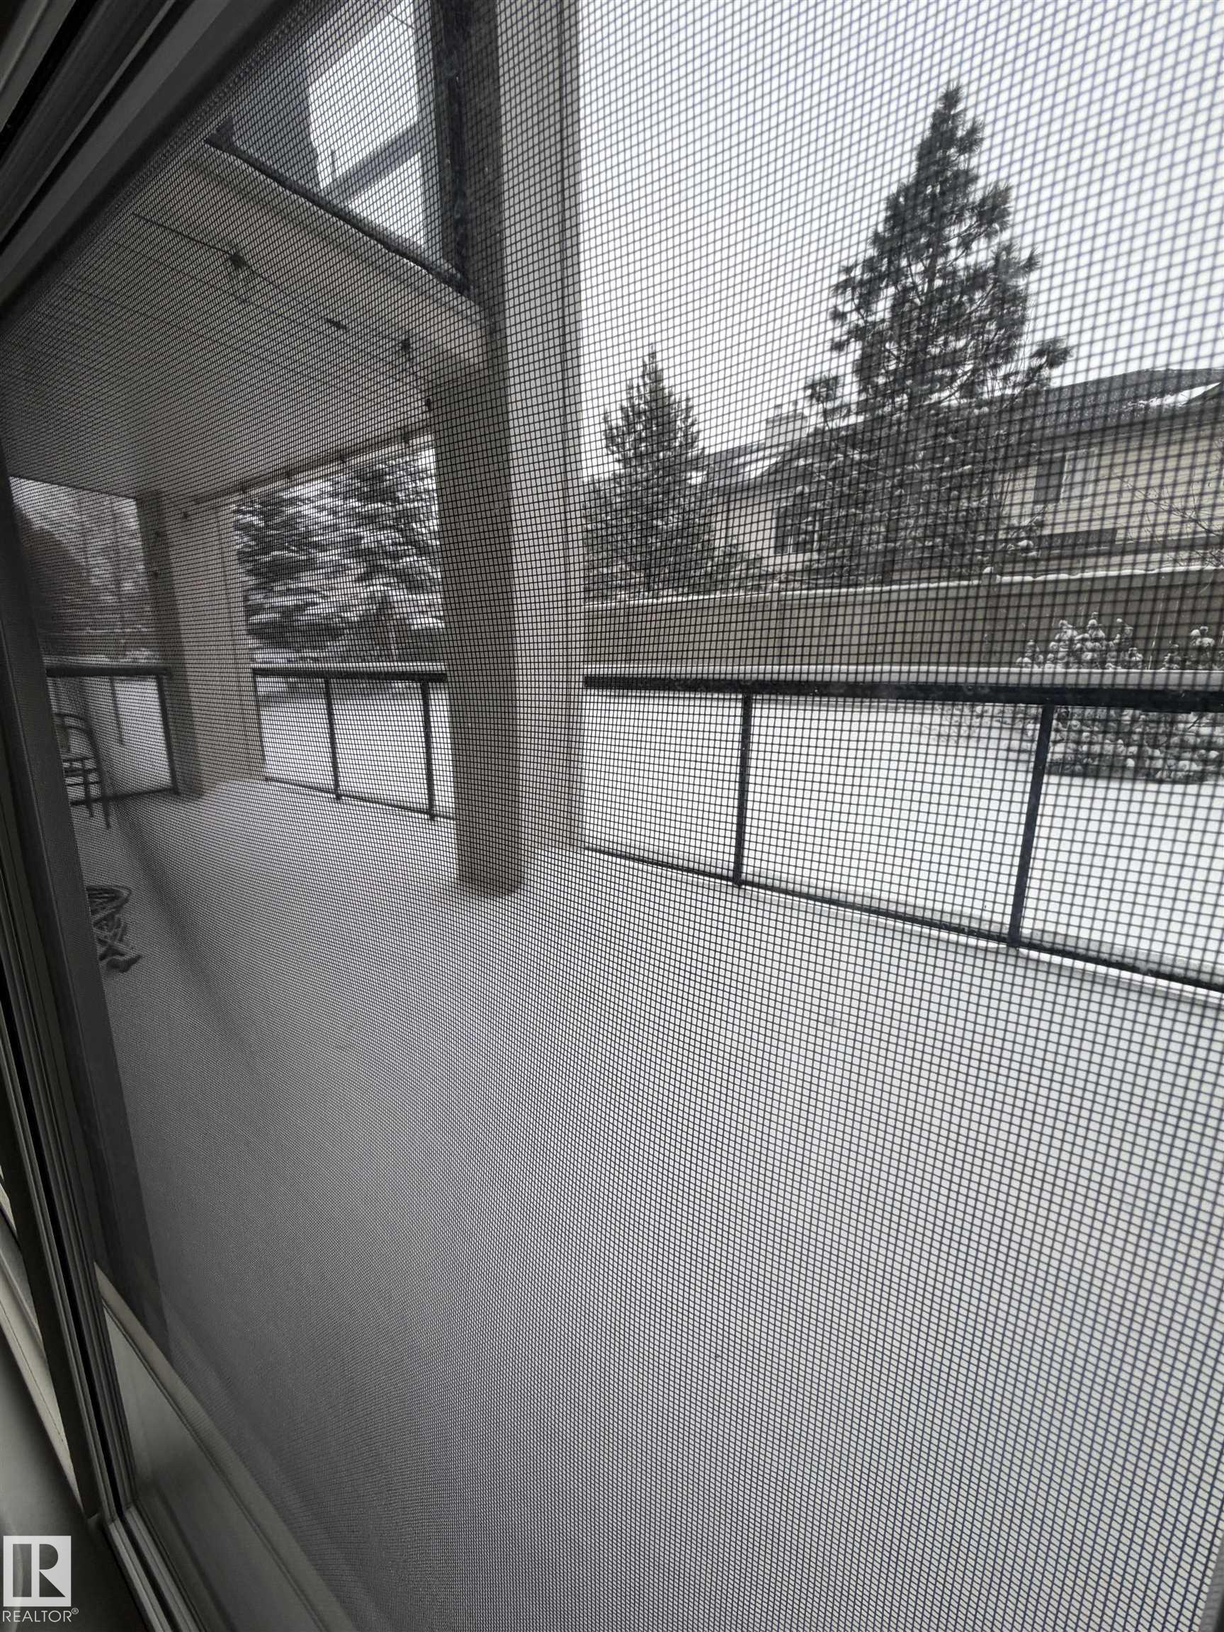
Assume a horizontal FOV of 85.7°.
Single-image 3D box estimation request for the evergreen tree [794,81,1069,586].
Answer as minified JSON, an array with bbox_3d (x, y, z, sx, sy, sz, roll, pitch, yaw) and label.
[{"bbox_3d":[5.593,-7.142,12.058,4.310,10.140,4.310,6,14,22],"label":"evergreen tree"}]

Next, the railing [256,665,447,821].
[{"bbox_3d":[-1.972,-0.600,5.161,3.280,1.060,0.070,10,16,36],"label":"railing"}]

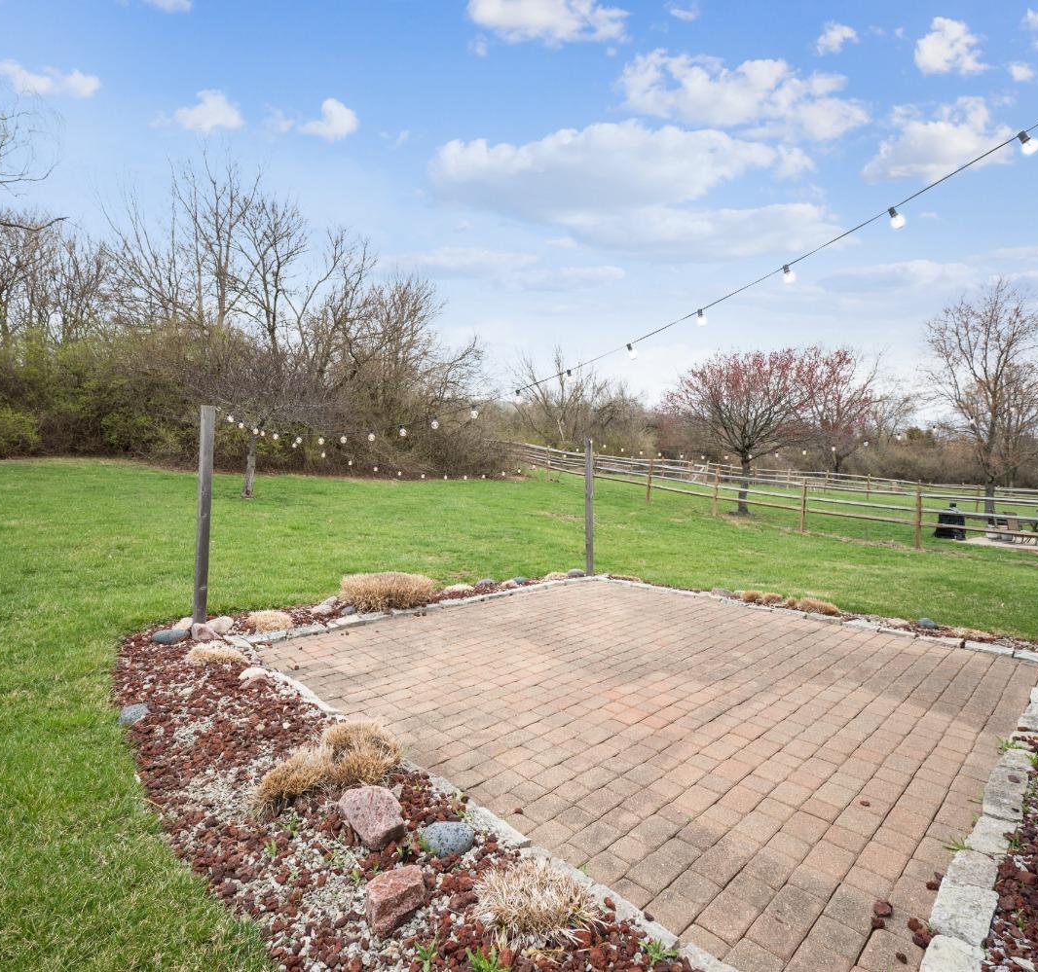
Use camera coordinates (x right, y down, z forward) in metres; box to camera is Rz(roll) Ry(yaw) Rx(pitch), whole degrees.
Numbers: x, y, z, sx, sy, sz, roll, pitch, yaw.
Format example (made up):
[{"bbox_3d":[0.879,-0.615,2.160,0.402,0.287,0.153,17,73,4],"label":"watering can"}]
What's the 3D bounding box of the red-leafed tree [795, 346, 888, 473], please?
[{"bbox_3d":[21.300,-4.700,37.500,6.400,8.800,6.200,0,2,30],"label":"red-leafed tree"}]

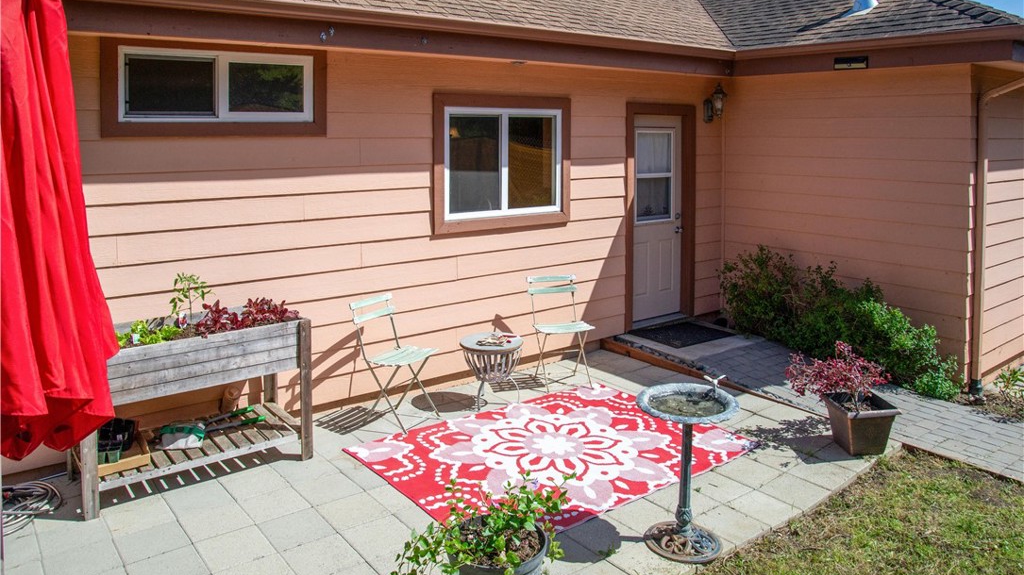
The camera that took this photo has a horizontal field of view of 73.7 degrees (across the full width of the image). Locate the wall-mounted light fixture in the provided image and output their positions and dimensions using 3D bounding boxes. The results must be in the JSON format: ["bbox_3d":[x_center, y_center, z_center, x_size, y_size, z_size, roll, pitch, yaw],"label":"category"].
[{"bbox_3d":[2.106,-1.907,7.003,0.160,0.420,0.230,-7,11,-35],"label":"wall-mounted light fixture"}]

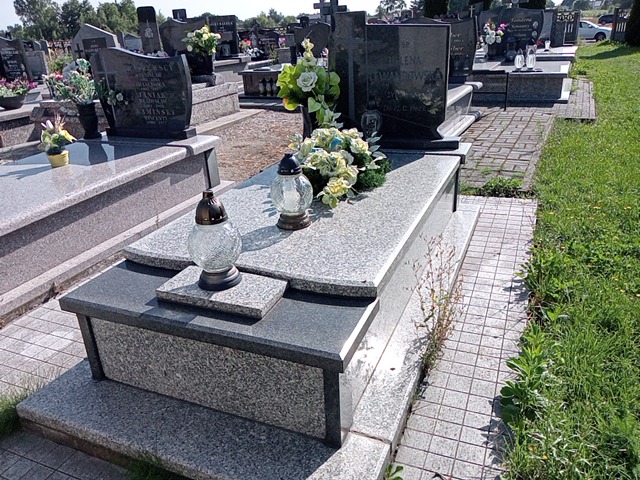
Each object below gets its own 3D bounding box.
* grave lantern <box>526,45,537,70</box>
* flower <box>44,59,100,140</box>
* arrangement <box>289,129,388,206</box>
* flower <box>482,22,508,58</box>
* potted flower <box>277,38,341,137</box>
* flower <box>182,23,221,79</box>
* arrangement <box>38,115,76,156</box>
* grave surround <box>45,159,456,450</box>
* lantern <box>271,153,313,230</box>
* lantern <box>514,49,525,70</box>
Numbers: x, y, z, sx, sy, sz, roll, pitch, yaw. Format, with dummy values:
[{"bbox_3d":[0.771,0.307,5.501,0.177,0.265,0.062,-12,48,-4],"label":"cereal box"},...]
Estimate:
[{"bbox_3d":[2.889,-2.478,7.068,0.117,0.293,0.117,7,25,22],"label":"grave lantern"},{"bbox_3d":[-1.881,-1.090,4.002,0.397,0.583,0.338,7,25,22],"label":"flower"},{"bbox_3d":[0.095,-0.375,2.493,0.496,0.294,0.446,7,25,22],"label":"arrangement"},{"bbox_3d":[3.037,-3.471,9.001,0.427,0.583,0.363,7,25,22],"label":"flower"},{"bbox_3d":[-0.067,-0.968,3.402,0.413,0.658,0.339,7,25,22],"label":"potted flower"},{"bbox_3d":[-1.616,-2.632,7.196,0.528,0.664,0.449,7,25,22],"label":"flower"},{"bbox_3d":[-1.622,-0.655,3.210,0.203,0.221,0.183,7,25,22],"label":"arrangement"},{"bbox_3d":[0.015,-0.005,2.544,1.091,0.439,2.244,7,25,22],"label":"grave surround"},{"bbox_3d":[-0.115,-0.204,2.116,0.176,0.296,0.176,-2,23,1],"label":"lantern"},{"bbox_3d":[2.754,-2.491,7.138,0.121,0.272,0.121,7,25,22],"label":"lantern"}]

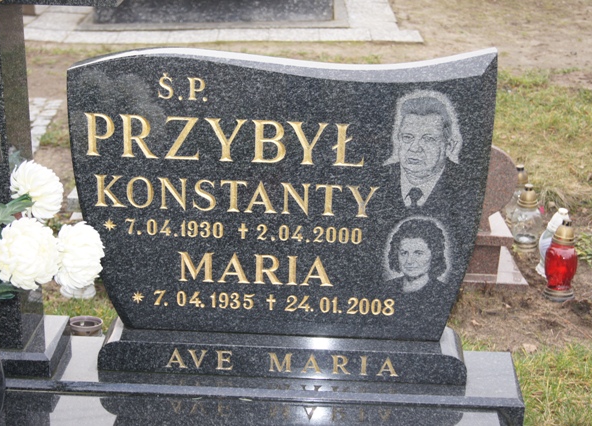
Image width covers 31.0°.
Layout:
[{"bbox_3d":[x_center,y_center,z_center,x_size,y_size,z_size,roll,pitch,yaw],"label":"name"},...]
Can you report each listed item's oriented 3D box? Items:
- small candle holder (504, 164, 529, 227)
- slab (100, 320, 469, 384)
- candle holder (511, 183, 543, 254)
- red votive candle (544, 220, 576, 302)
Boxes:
[{"bbox_3d":[0.798,-0.059,3.833,0.089,0.226,0.089,2,22,1],"label":"small candle holder"},{"bbox_3d":[-0.026,0.283,2.222,0.750,0.069,0.121,2,22,1],"label":"slab"},{"bbox_3d":[0.795,0.013,3.654,0.104,0.230,0.104,2,22,1],"label":"candle holder"},{"bbox_3d":[0.826,0.144,3.304,0.102,0.256,0.102,2,22,1],"label":"red votive candle"}]

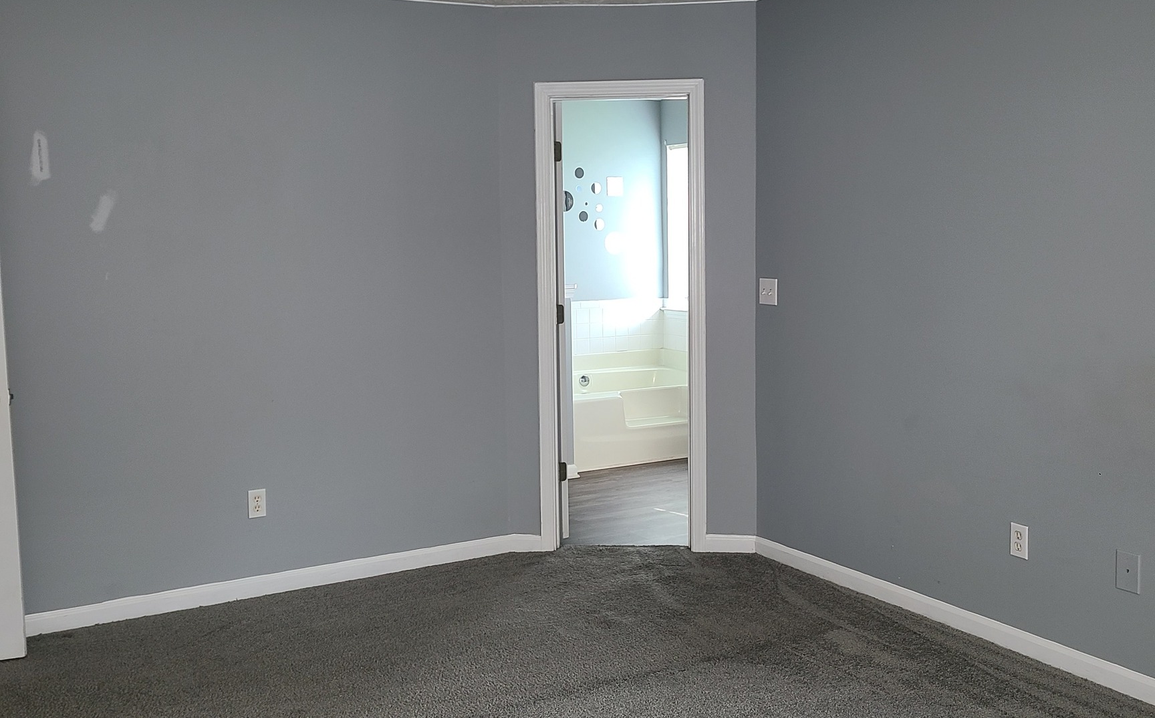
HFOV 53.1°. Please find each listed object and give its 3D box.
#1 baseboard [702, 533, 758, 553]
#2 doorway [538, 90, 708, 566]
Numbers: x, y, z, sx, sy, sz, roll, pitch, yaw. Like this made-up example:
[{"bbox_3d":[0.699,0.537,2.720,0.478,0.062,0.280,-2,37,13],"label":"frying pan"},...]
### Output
[{"bbox_3d":[0.703,0.841,5.271,0.228,0.083,0.020,-1,7,2],"label":"baseboard"},{"bbox_3d":[0.201,-0.169,5.230,0.743,2.114,0.130,-1,7,2],"label":"doorway"}]

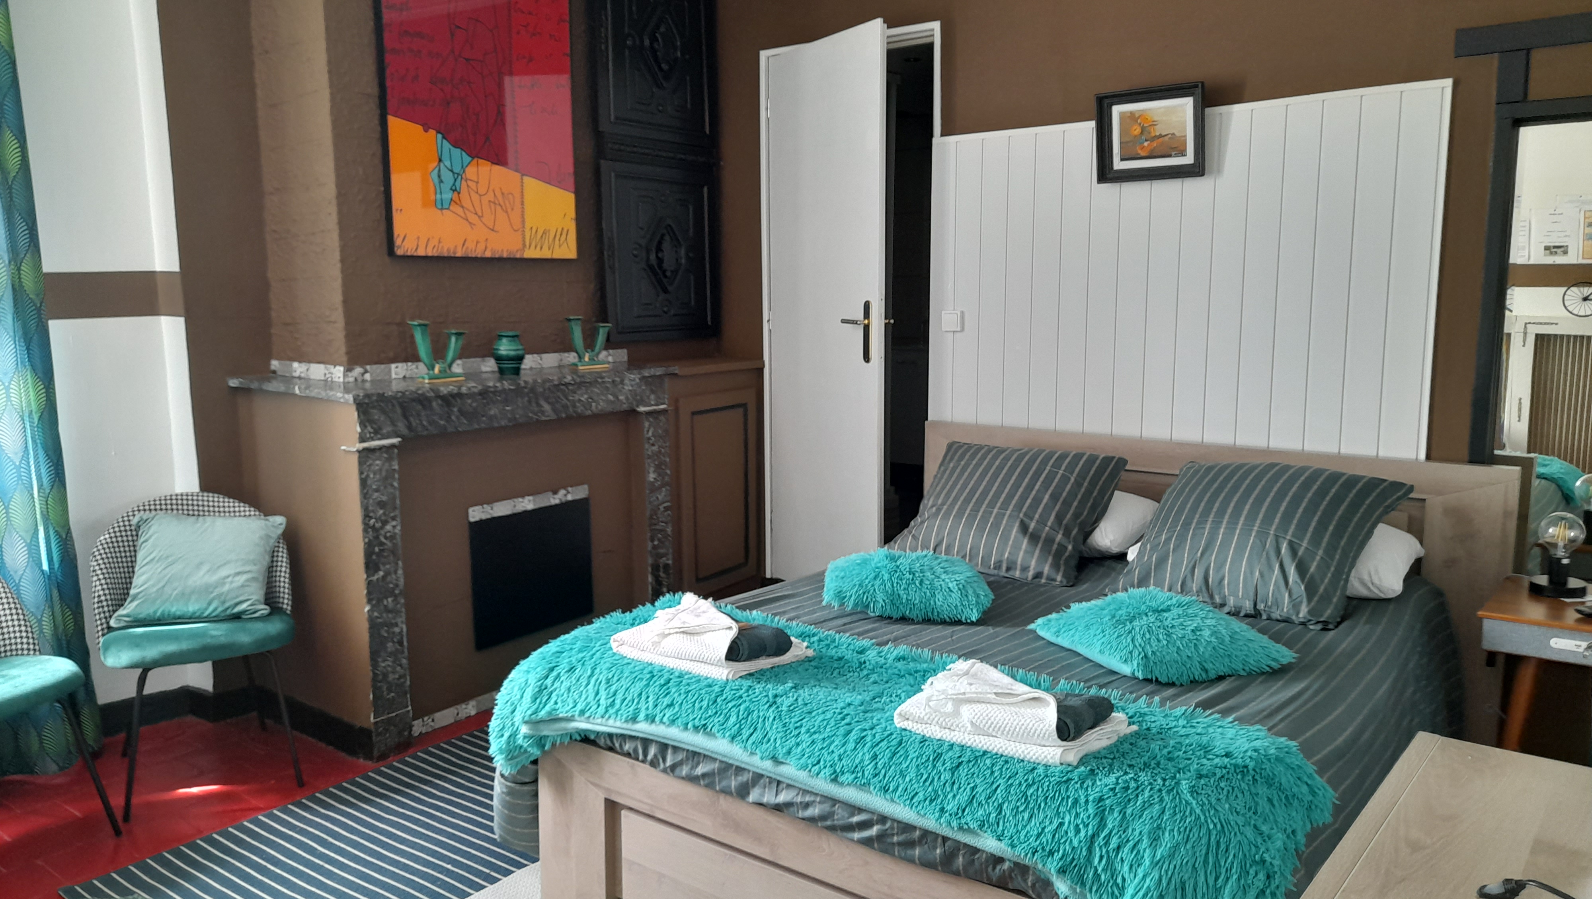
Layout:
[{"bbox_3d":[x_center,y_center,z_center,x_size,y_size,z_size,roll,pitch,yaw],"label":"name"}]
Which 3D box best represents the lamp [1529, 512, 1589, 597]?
[{"bbox_3d":[1.932,0.262,2.911,0.142,0.218,0.142,6,10,37],"label":"lamp"}]

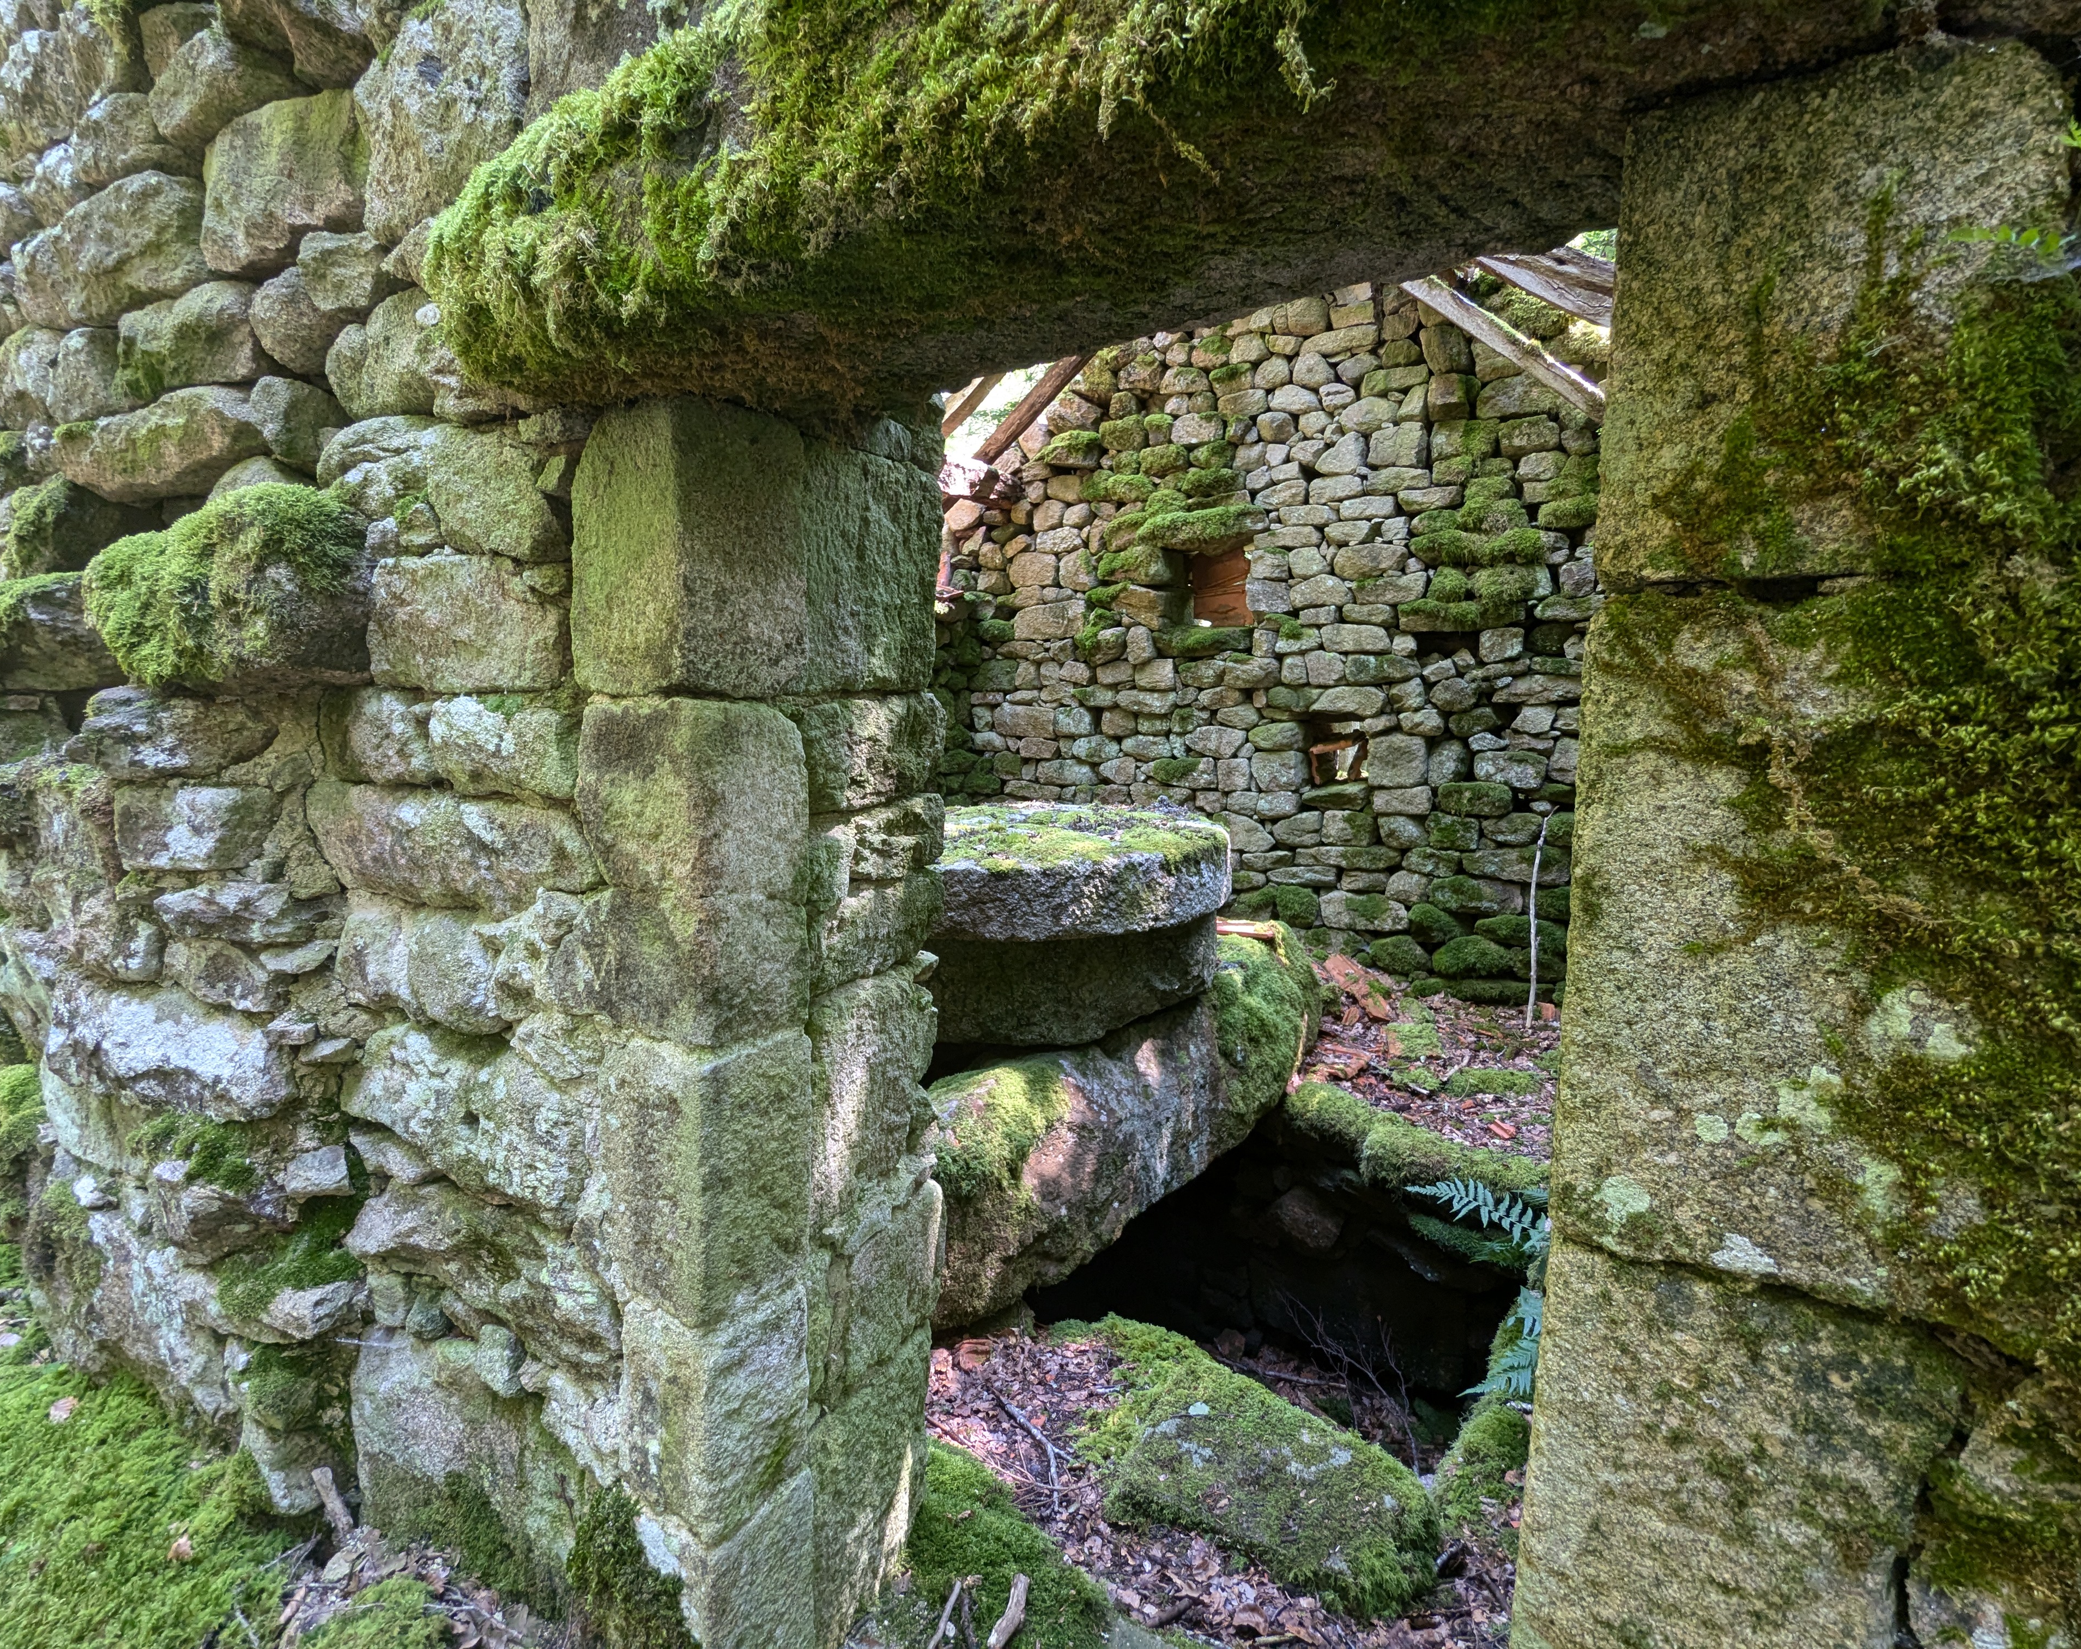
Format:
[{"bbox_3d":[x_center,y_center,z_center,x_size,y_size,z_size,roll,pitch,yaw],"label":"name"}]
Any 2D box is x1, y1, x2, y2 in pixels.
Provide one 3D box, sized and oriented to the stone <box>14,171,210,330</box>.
[{"bbox_3d":[-2.300,-1.396,2.516,0.520,0.280,0.230,4,8,30],"label":"stone"}]

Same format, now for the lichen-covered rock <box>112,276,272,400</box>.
[{"bbox_3d":[-1.472,-0.876,1.906,0.543,0.184,0.220,5,8,28],"label":"lichen-covered rock"}]

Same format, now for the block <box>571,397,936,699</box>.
[{"bbox_3d":[-0.420,-0.393,1.610,0.236,0.373,0.538,5,8,31],"label":"block"}]

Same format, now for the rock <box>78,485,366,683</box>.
[{"bbox_3d":[-1.289,-0.371,1.688,0.329,0.283,0.350,5,8,28],"label":"rock"}]

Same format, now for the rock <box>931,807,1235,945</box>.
[{"bbox_3d":[-0.083,0.102,2.785,1.200,0.170,1.200,0,7,0],"label":"rock"}]

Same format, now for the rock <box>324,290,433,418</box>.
[{"bbox_3d":[-1.181,-0.844,1.812,0.190,0.208,0.157,5,8,31],"label":"rock"}]

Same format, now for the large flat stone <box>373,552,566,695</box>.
[{"bbox_3d":[-0.830,-0.320,1.666,0.503,0.209,0.240,5,8,28],"label":"large flat stone"}]

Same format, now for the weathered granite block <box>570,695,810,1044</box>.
[{"bbox_3d":[-0.569,0.050,1.670,0.280,0.500,0.250,4,8,31],"label":"weathered granite block"}]

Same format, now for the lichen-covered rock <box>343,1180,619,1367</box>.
[{"bbox_3d":[-0.930,0.730,1.685,0.480,0.220,0.230,3,7,23],"label":"lichen-covered rock"}]

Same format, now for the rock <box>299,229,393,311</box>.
[{"bbox_3d":[-1.258,-1.000,1.835,0.170,0.136,0.127,5,8,31],"label":"rock"}]

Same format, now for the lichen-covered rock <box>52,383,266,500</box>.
[{"bbox_3d":[-2.064,-0.878,2.382,0.560,0.200,0.250,4,8,30],"label":"lichen-covered rock"}]

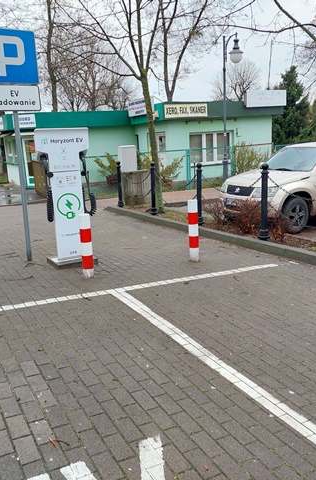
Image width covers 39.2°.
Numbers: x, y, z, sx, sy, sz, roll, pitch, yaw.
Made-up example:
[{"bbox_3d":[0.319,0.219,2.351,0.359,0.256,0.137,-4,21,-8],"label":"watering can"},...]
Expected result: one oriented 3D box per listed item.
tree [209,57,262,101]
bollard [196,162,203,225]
[{"bbox_3d":[5.243,-8.200,29.303,3.600,7.140,3.600,-2,11,0],"label":"tree"},{"bbox_3d":[0.828,-0.885,8.630,0.190,1.190,0.190,-2,11,0],"label":"bollard"}]

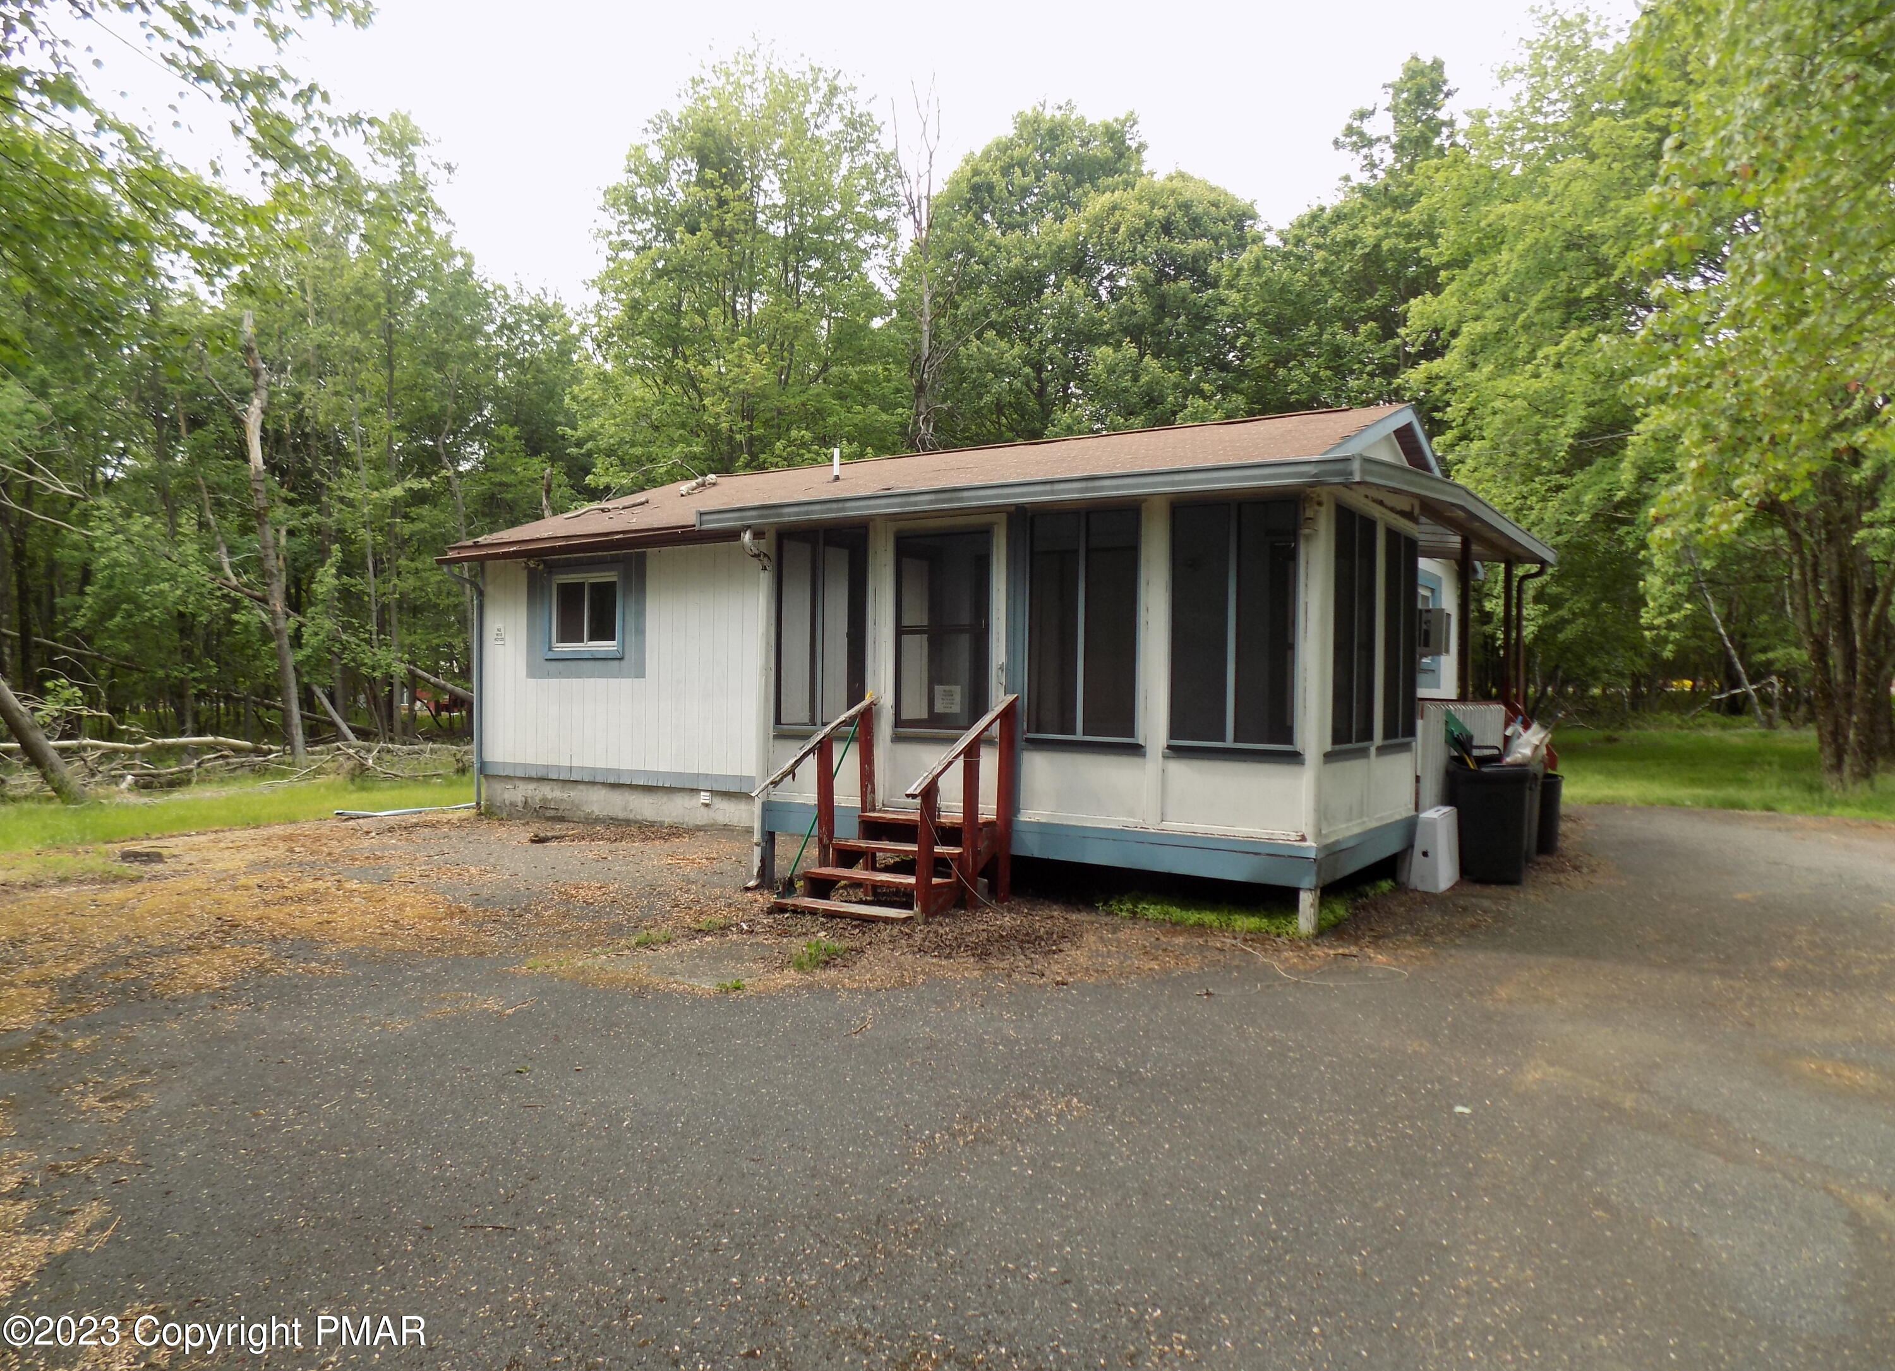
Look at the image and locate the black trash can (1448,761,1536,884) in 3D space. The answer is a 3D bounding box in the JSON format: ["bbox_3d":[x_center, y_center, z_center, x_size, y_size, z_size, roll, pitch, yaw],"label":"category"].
[{"bbox_3d":[4.279,1.056,9.954,0.540,0.940,0.600,1,0,7],"label":"black trash can"}]

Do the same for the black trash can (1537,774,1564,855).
[{"bbox_3d":[5.414,1.180,11.576,0.500,0.710,0.500,1,0,25],"label":"black trash can"}]

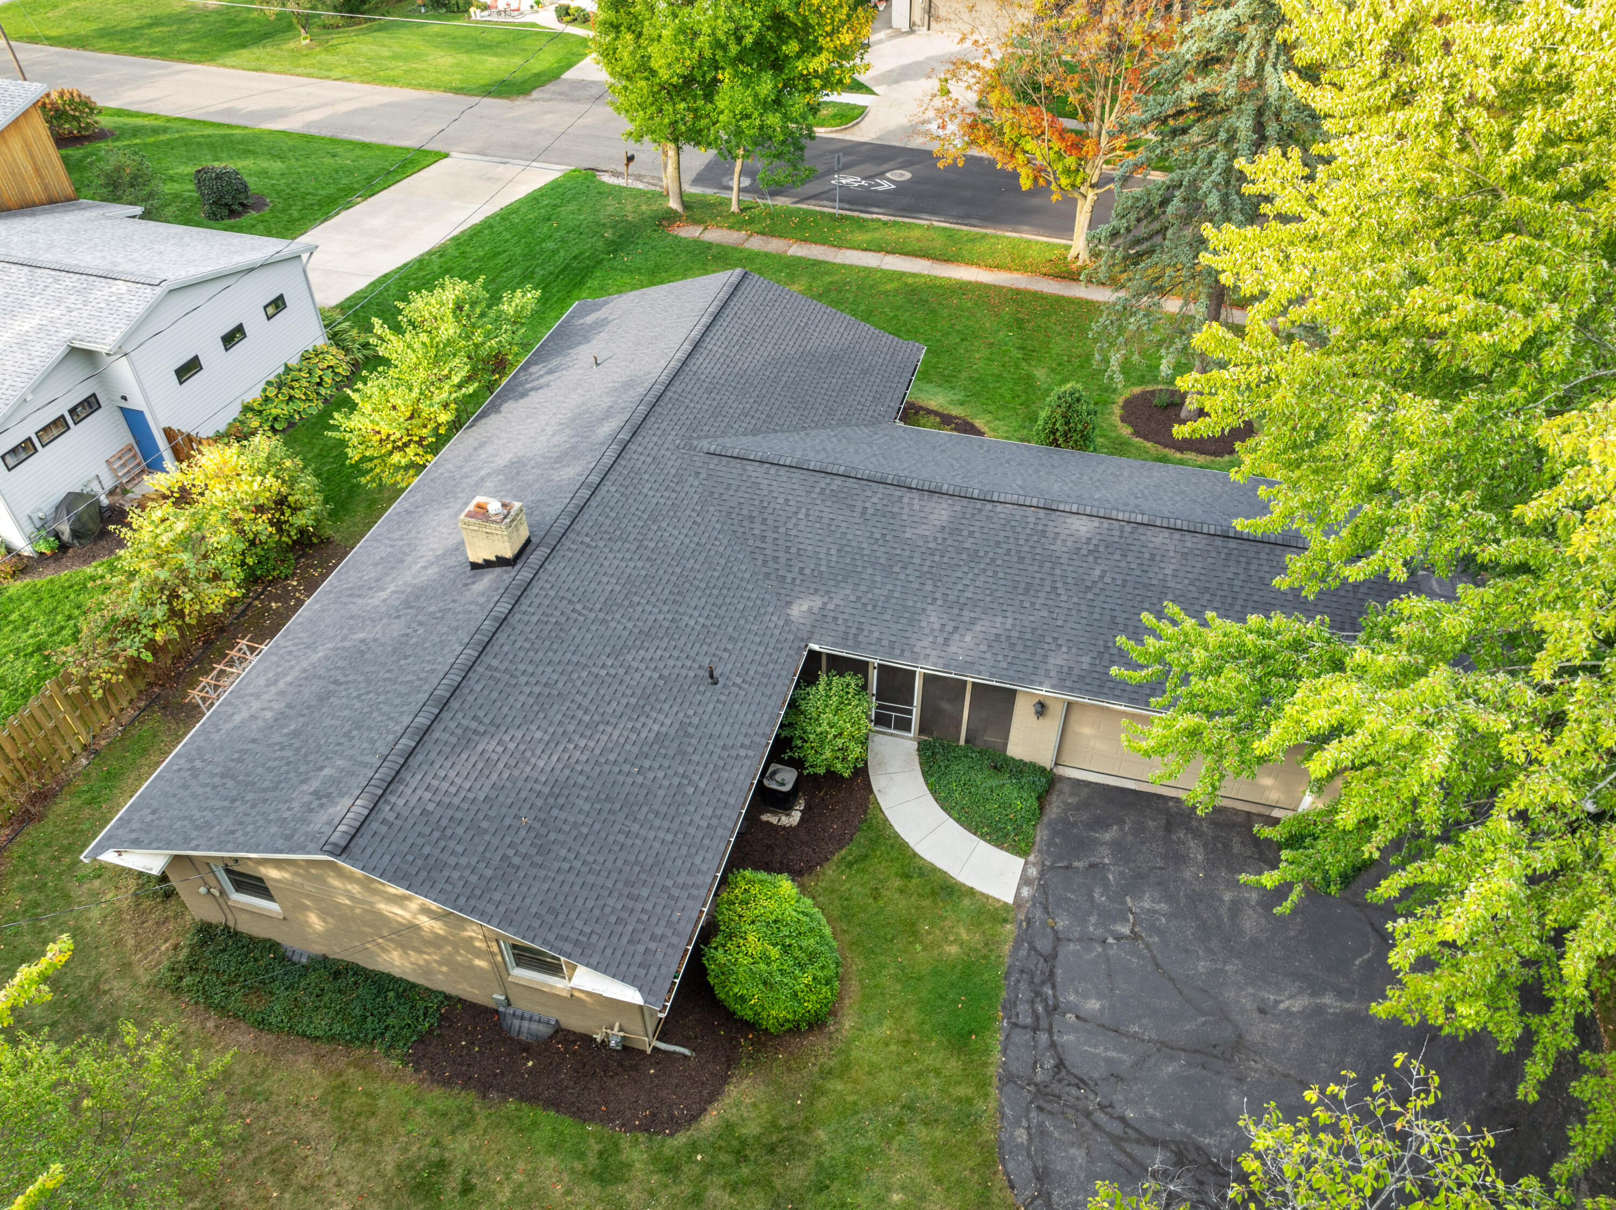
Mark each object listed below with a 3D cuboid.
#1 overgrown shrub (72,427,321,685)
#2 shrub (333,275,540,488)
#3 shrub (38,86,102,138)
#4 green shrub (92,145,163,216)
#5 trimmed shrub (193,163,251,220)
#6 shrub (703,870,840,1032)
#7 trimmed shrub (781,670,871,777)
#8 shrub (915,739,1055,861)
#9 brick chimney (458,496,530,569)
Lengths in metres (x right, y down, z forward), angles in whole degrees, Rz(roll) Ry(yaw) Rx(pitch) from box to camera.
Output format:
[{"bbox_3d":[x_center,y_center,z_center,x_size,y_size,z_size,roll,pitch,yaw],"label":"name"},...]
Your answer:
[{"bbox_3d":[-13.653,-1.117,25.625,3.200,3.400,7.000,11,43,11],"label":"overgrown shrub"},{"bbox_3d":[-9.972,-5.875,30.443,3.900,4.000,6.900,11,43,11],"label":"shrub"},{"bbox_3d":[-32.549,-21.662,49.376,2.200,2.000,2.200,11,43,11],"label":"shrub"},{"bbox_3d":[-26.074,-16.165,43.132,2.100,2.350,2.100,11,43,11],"label":"green shrub"},{"bbox_3d":[-22.585,-15.894,43.201,1.750,1.900,1.750,11,43,11],"label":"trimmed shrub"},{"bbox_3d":[-0.607,5.855,19.045,2.300,2.100,2.500,0,42,0],"label":"shrub"},{"bbox_3d":[0.355,2.443,22.804,1.850,2.100,1.900,0,42,0],"label":"trimmed shrub"},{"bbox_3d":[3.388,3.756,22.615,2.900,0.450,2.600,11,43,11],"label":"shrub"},{"bbox_3d":[-6.090,-1.339,21.940,1.040,1.270,0.900,11,43,11],"label":"brick chimney"}]

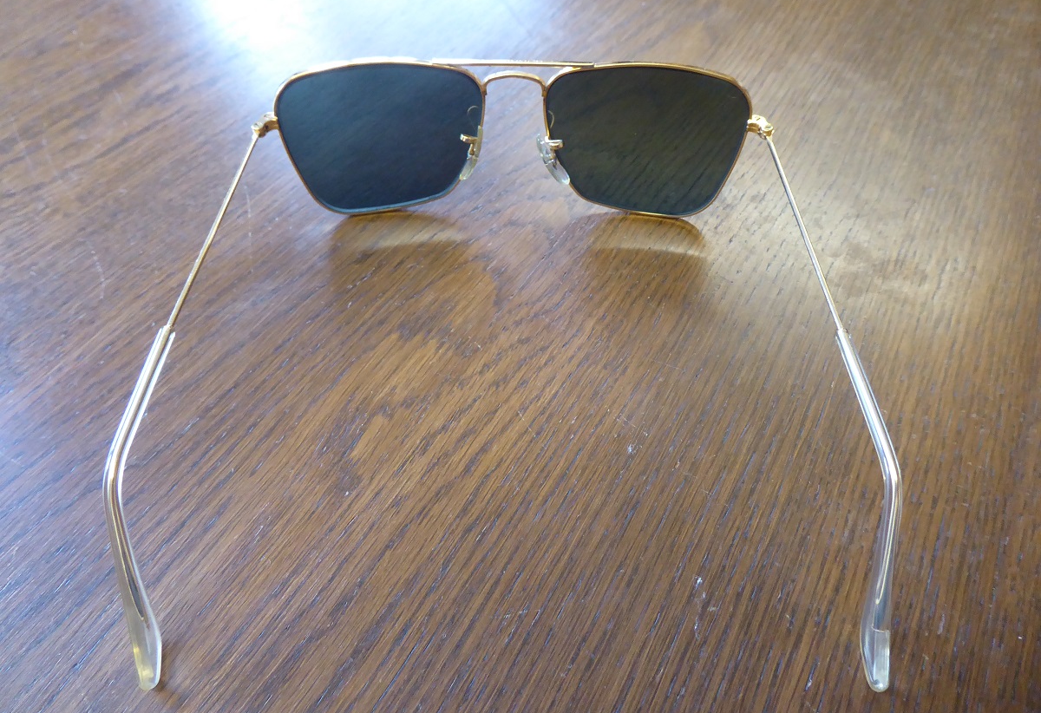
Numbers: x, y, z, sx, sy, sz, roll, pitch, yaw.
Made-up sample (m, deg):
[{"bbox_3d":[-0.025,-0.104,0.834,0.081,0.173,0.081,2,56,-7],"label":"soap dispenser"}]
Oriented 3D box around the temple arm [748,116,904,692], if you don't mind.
[{"bbox_3d":[0.063,-0.002,0.164,0.009,0.031,0.136,1,50,0],"label":"temple arm"}]

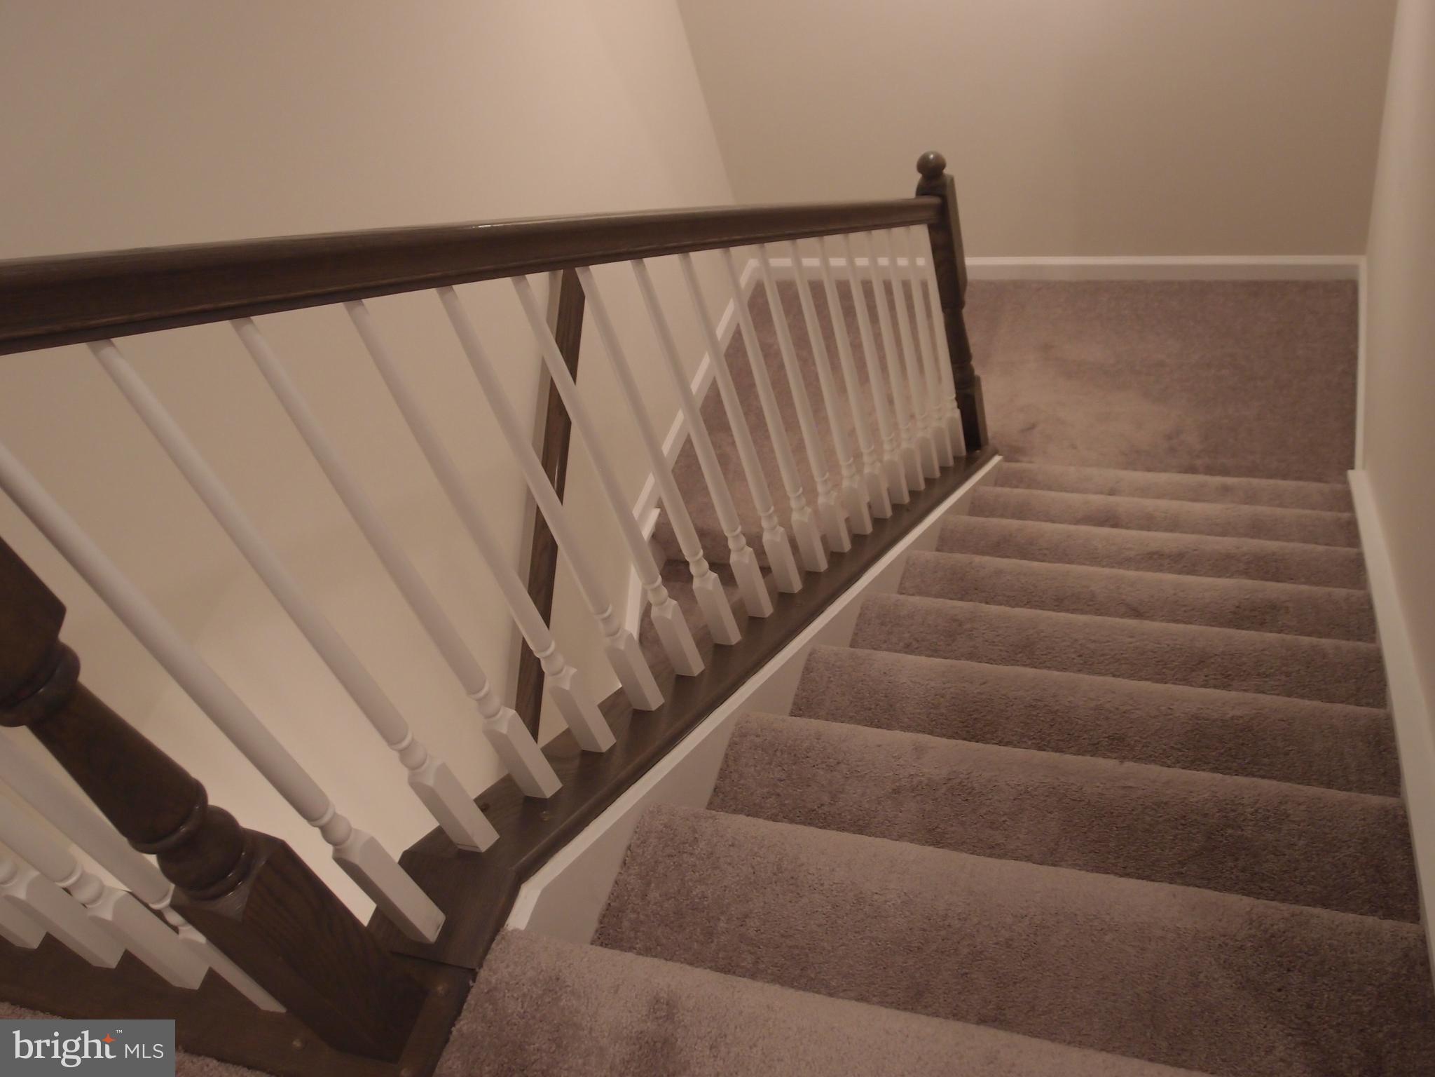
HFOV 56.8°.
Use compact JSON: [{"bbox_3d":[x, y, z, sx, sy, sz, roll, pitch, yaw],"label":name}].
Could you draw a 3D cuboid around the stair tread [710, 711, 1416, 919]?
[{"bbox_3d":[0.414,0.424,1.792,0.906,0.045,0.296,5,50,23],"label":"stair tread"}]

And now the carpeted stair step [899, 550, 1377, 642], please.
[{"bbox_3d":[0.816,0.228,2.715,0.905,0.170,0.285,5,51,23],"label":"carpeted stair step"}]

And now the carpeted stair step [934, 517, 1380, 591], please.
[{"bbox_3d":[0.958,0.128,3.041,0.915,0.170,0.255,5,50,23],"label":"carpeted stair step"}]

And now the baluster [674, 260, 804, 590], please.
[{"bbox_3d":[0.044,-0.156,2.192,0.032,0.784,0.032,5,50,23],"label":"baluster"}]

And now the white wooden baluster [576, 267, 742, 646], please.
[{"bbox_3d":[-0.070,-0.080,1.875,0.032,0.764,0.032,5,51,23],"label":"white wooden baluster"}]

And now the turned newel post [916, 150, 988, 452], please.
[{"bbox_3d":[0.602,-0.559,3.390,0.081,0.957,0.081,5,51,23],"label":"turned newel post"}]

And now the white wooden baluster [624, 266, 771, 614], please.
[{"bbox_3d":[-0.015,-0.119,2.059,0.032,0.784,0.032,5,50,23],"label":"white wooden baluster"}]

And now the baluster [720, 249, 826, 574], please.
[{"bbox_3d":[0.103,-0.193,2.325,0.032,0.784,0.032,5,50,23],"label":"baluster"}]

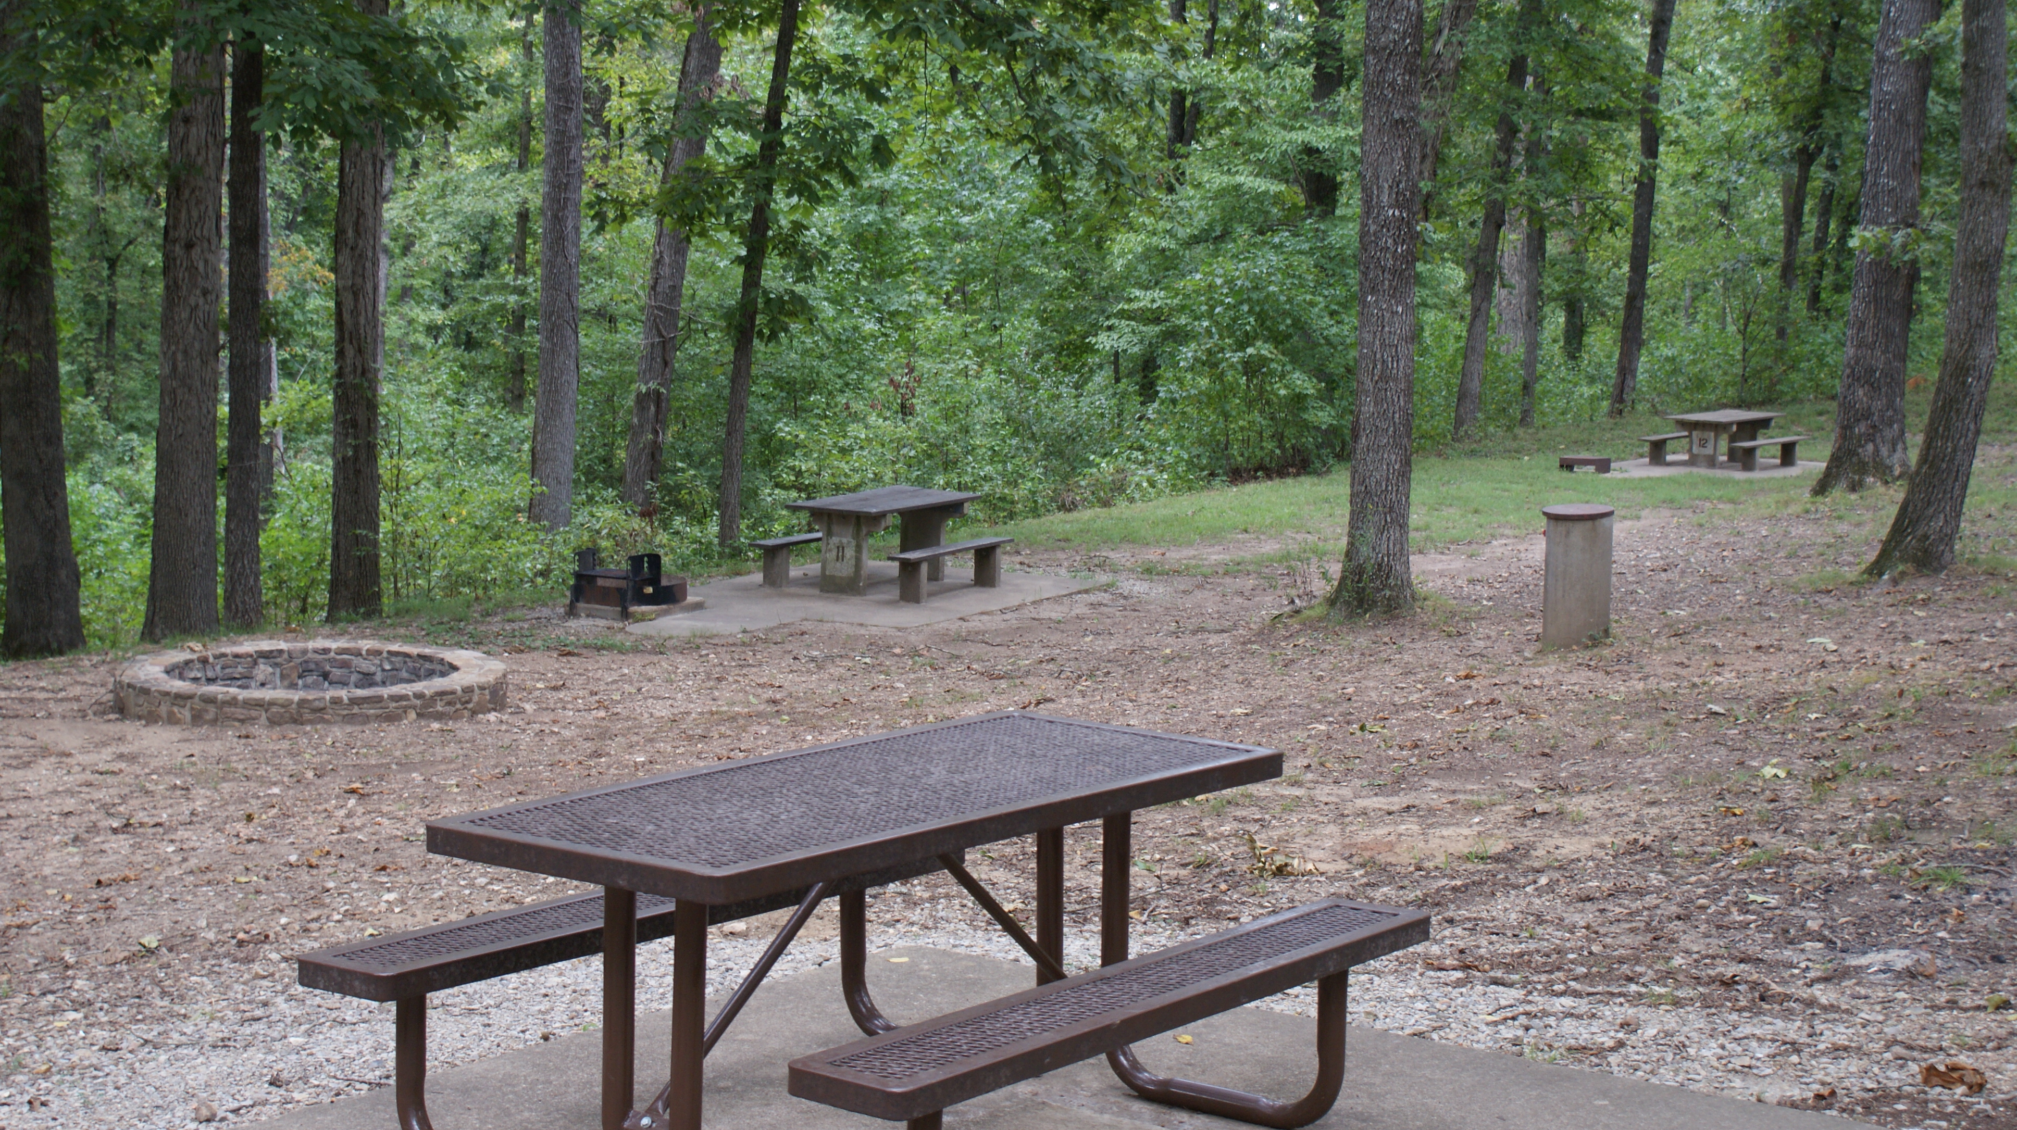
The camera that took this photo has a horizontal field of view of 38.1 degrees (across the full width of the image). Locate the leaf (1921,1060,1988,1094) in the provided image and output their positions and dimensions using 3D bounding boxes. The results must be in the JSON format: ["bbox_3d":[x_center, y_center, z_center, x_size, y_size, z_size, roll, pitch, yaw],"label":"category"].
[{"bbox_3d":[2.202,1.184,6.784,0.125,0.045,0.100,0,6,-6],"label":"leaf"}]

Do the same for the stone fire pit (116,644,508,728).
[{"bbox_3d":[-3.446,0.570,14.476,1.880,0.152,1.880,1,6,0],"label":"stone fire pit"}]

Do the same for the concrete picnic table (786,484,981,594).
[{"bbox_3d":[-1.069,-0.204,25.538,0.830,0.770,1.960,4,7,26],"label":"concrete picnic table"}]

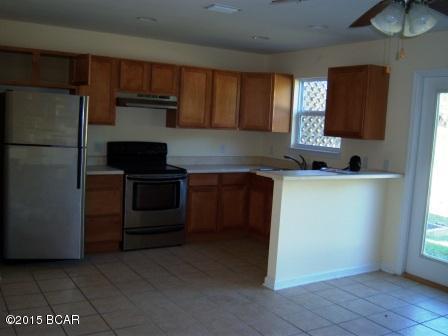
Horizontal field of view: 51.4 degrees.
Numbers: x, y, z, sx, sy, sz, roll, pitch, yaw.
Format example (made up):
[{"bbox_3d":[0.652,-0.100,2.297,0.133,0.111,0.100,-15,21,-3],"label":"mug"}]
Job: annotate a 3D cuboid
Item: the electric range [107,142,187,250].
[{"bbox_3d":[-0.927,0.300,5.566,0.765,1.170,0.670,-1,7,-31],"label":"electric range"}]

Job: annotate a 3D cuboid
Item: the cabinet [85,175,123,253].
[{"bbox_3d":[-1.479,0.448,5.303,0.445,0.875,0.620,-1,7,-31],"label":"cabinet"}]

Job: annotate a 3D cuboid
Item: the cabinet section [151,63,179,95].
[{"bbox_3d":[-0.794,-1.075,5.705,0.381,0.357,0.328,-1,7,-31],"label":"cabinet section"}]

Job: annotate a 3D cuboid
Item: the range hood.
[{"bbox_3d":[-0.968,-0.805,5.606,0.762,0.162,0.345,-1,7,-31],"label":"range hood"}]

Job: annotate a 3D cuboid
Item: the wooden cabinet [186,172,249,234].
[{"bbox_3d":[-0.252,0.402,6.046,0.885,0.815,0.620,-1,7,-31],"label":"wooden cabinet"}]

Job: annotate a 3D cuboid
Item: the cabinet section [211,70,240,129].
[{"bbox_3d":[-0.051,-0.890,6.181,0.459,0.759,0.328,-1,7,-31],"label":"cabinet section"}]

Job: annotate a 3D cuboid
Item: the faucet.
[{"bbox_3d":[0.900,-0.054,5.803,0.260,0.210,0.100,-1,7,-31],"label":"faucet"}]

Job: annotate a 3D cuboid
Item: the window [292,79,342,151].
[{"bbox_3d":[1.157,-0.664,5.790,0.100,0.910,0.915,-1,7,-31],"label":"window"}]

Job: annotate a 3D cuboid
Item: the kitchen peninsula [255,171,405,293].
[{"bbox_3d":[1.006,0.559,4.642,1.480,1.045,0.380,-1,7,-31],"label":"kitchen peninsula"}]

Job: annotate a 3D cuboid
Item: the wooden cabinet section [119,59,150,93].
[{"bbox_3d":[-1.121,-1.069,5.508,0.381,0.357,0.328,-1,7,-31],"label":"wooden cabinet section"}]

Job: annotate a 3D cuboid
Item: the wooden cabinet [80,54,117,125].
[{"bbox_3d":[-1.484,-0.877,5.292,0.445,0.754,0.325,-1,7,-31],"label":"wooden cabinet"}]

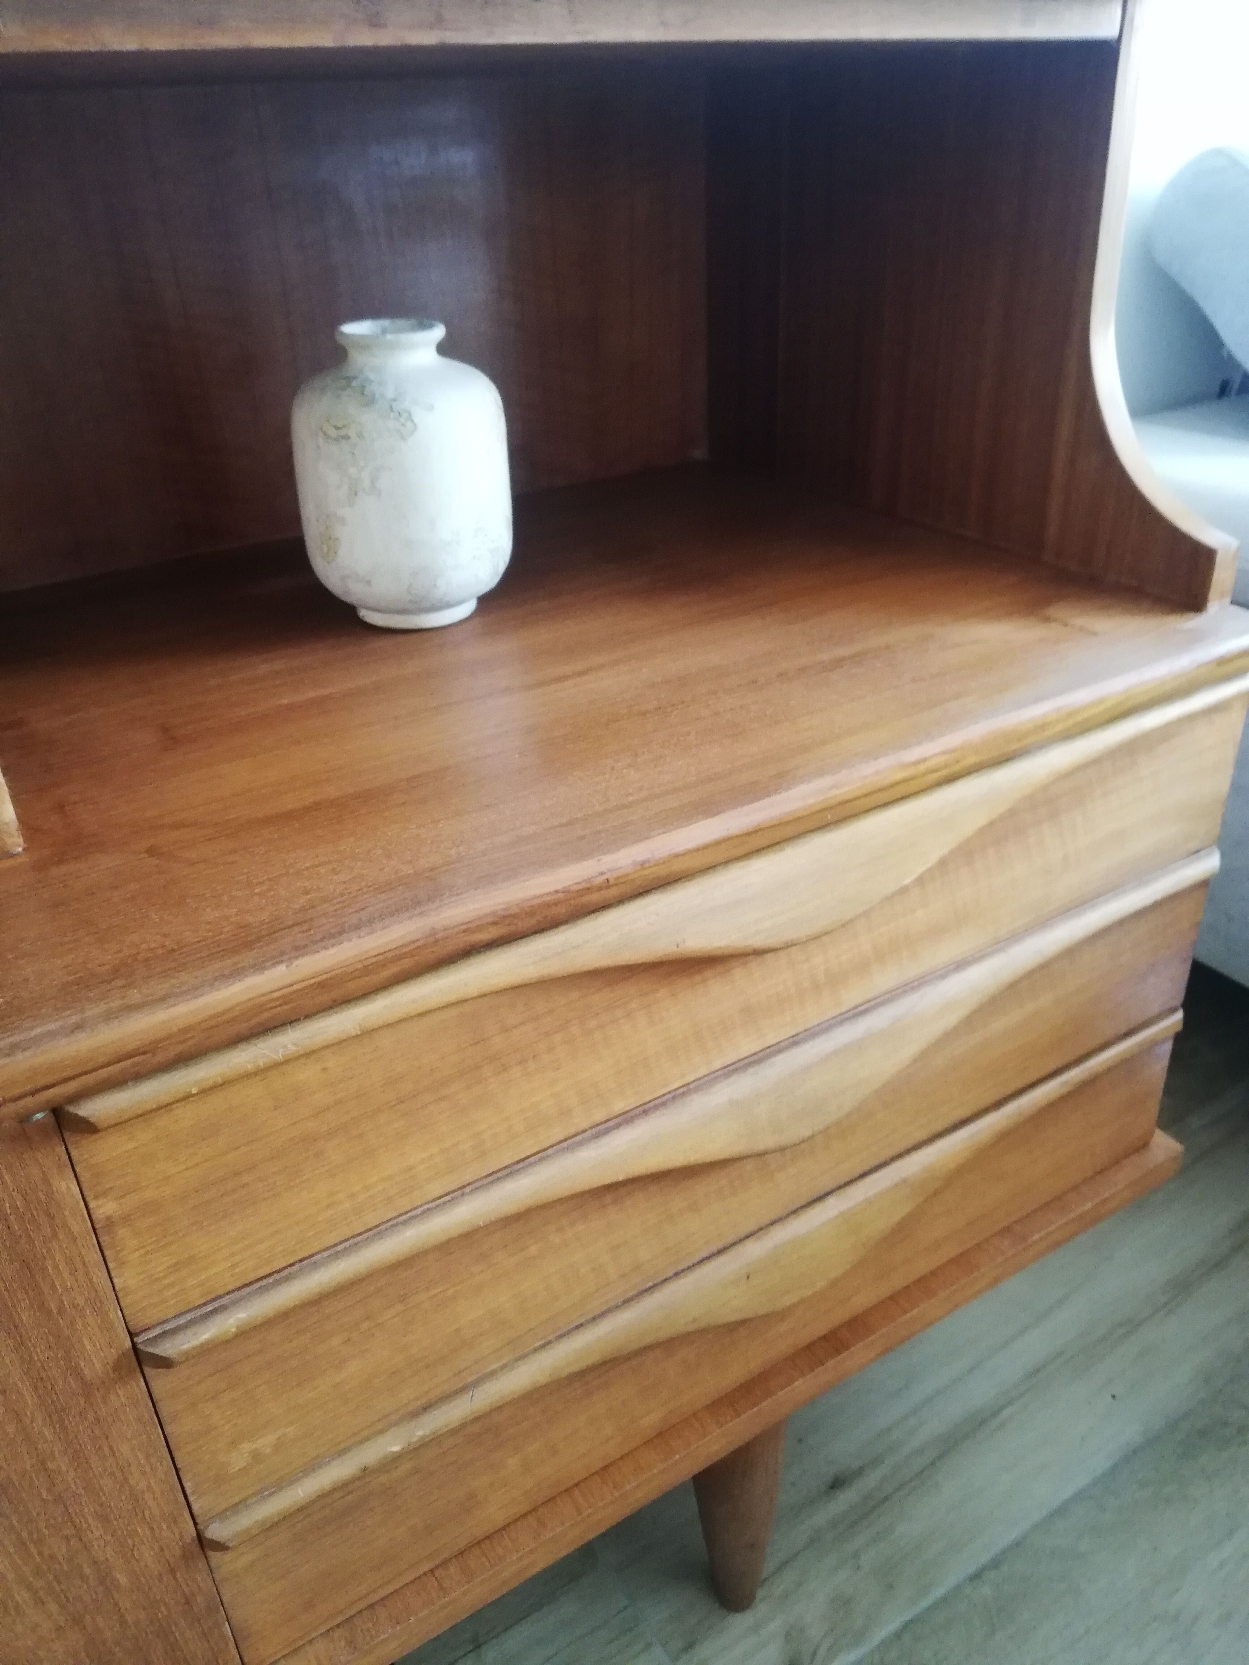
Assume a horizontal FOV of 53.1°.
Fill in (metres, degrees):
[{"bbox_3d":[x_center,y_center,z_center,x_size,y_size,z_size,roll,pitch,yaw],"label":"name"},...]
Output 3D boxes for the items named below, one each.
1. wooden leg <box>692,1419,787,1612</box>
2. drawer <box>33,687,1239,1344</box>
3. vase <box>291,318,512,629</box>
[{"bbox_3d":[0.060,0.342,0.661,0.059,0.216,0.059,-2,29,1],"label":"wooden leg"},{"bbox_3d":[0.074,0.043,0.502,0.550,0.098,0.035,-19,33,-27],"label":"drawer"},{"bbox_3d":[-0.101,-0.164,0.575,0.098,0.128,0.098,-19,33,-26],"label":"vase"}]

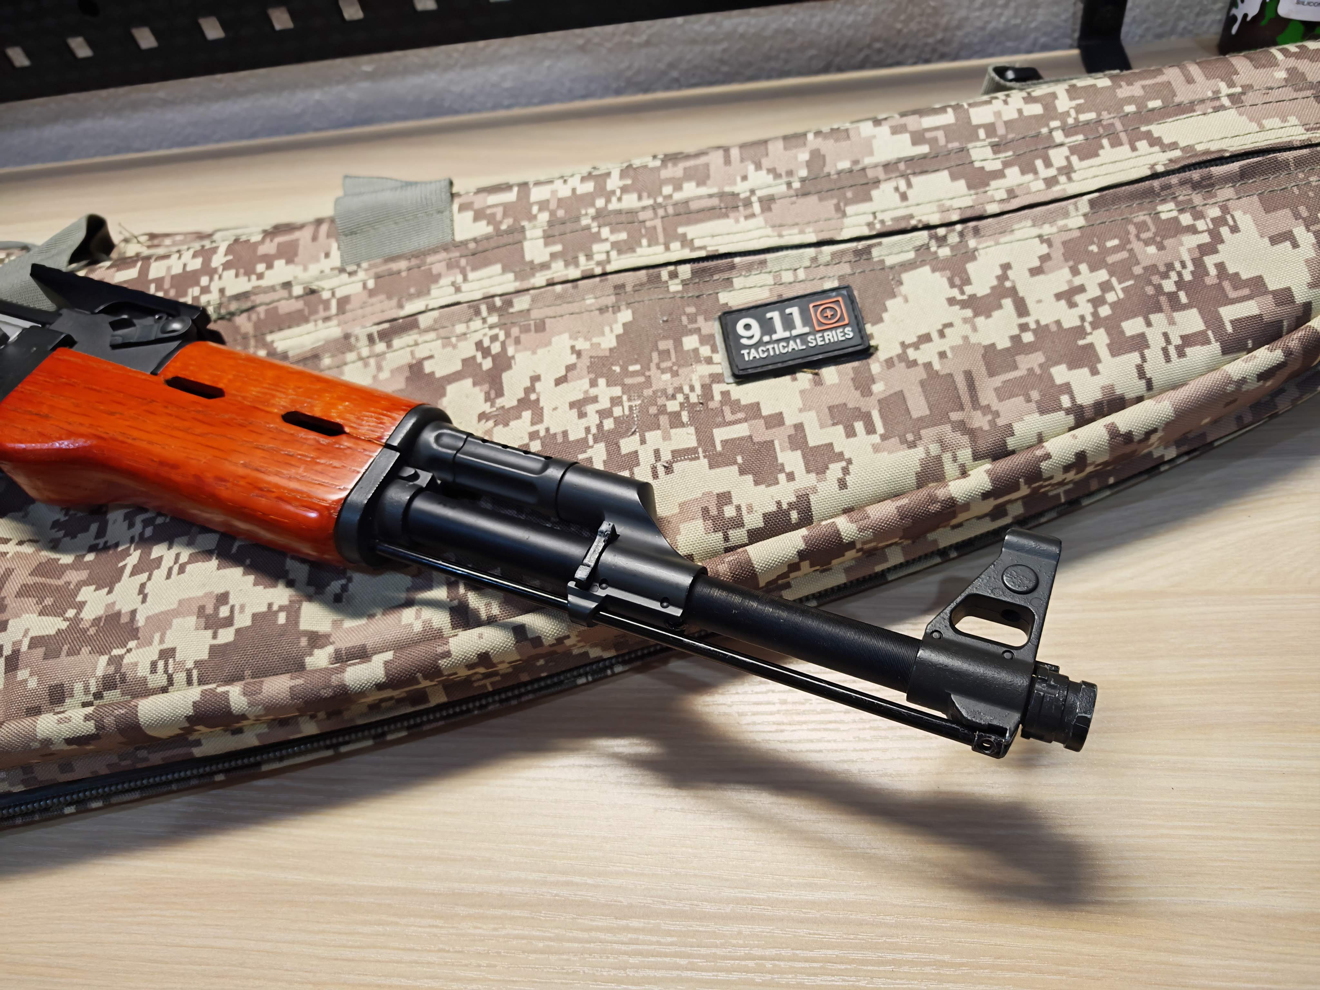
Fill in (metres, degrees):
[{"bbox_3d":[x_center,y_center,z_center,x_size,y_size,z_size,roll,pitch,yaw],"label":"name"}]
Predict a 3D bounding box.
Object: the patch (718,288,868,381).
[{"bbox_3d":[0.061,-0.073,0.414,0.060,0.005,0.035,-11,64,4],"label":"patch"}]

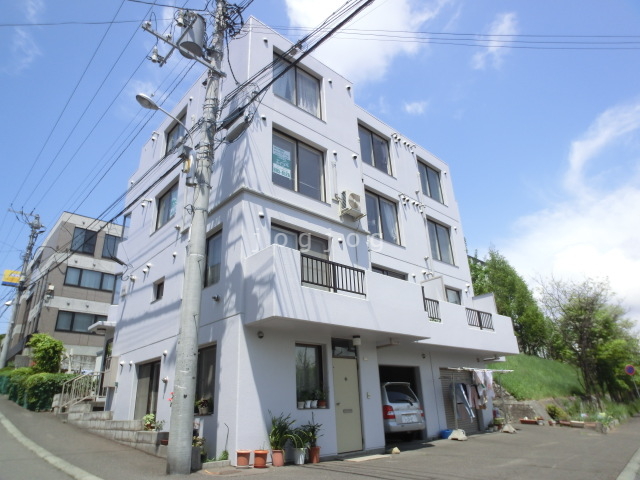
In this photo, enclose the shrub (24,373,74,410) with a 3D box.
[{"bbox_3d":[-12.620,7.123,18.142,1.496,1.632,1.632,17,-29,-40],"label":"shrub"}]

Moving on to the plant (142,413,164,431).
[{"bbox_3d":[-3.544,3.902,8.329,0.313,0.347,0.394,17,-29,-40],"label":"plant"}]

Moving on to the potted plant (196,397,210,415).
[{"bbox_3d":[-2.435,3.477,8.131,0.245,0.347,0.258,17,-29,-40],"label":"potted plant"}]

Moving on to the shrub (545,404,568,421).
[{"bbox_3d":[8.942,6.530,14.592,0.750,0.650,0.700,18,-32,-37],"label":"shrub"}]

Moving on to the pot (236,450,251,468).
[{"bbox_3d":[-1.265,3.646,6.450,0.225,0.255,0.225,-2,-25,-1],"label":"pot"}]

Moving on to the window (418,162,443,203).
[{"bbox_3d":[4.739,-2.439,16.809,1.740,1.840,0.140,18,-32,-37],"label":"window"}]

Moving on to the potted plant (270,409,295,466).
[{"bbox_3d":[-0.733,3.727,7.304,0.394,0.911,0.367,17,-29,-40],"label":"potted plant"}]

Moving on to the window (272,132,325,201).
[{"bbox_3d":[-0.580,-1.973,10.652,1.945,1.795,0.122,17,-29,-40],"label":"window"}]

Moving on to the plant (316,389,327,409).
[{"bbox_3d":[0.036,3.328,8.150,0.200,0.380,0.200,-2,-25,-1],"label":"plant"}]

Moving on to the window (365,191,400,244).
[{"bbox_3d":[2.060,-0.718,12.967,1.825,1.640,0.120,17,-29,-40],"label":"window"}]

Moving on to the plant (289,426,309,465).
[{"bbox_3d":[-0.394,3.966,7.479,0.313,0.639,0.313,17,-29,-40],"label":"plant"}]

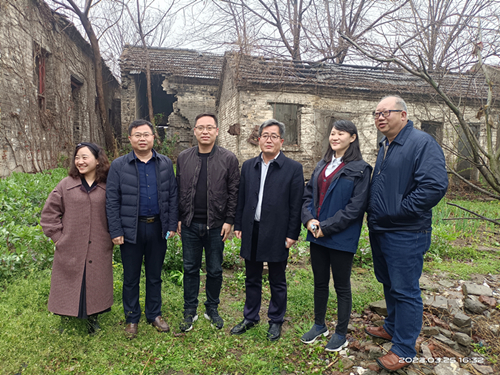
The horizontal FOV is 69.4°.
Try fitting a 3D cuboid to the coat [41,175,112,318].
[{"bbox_3d":[-1.436,0.470,3.045,0.570,1.140,0.360,-3,4,-27],"label":"coat"}]

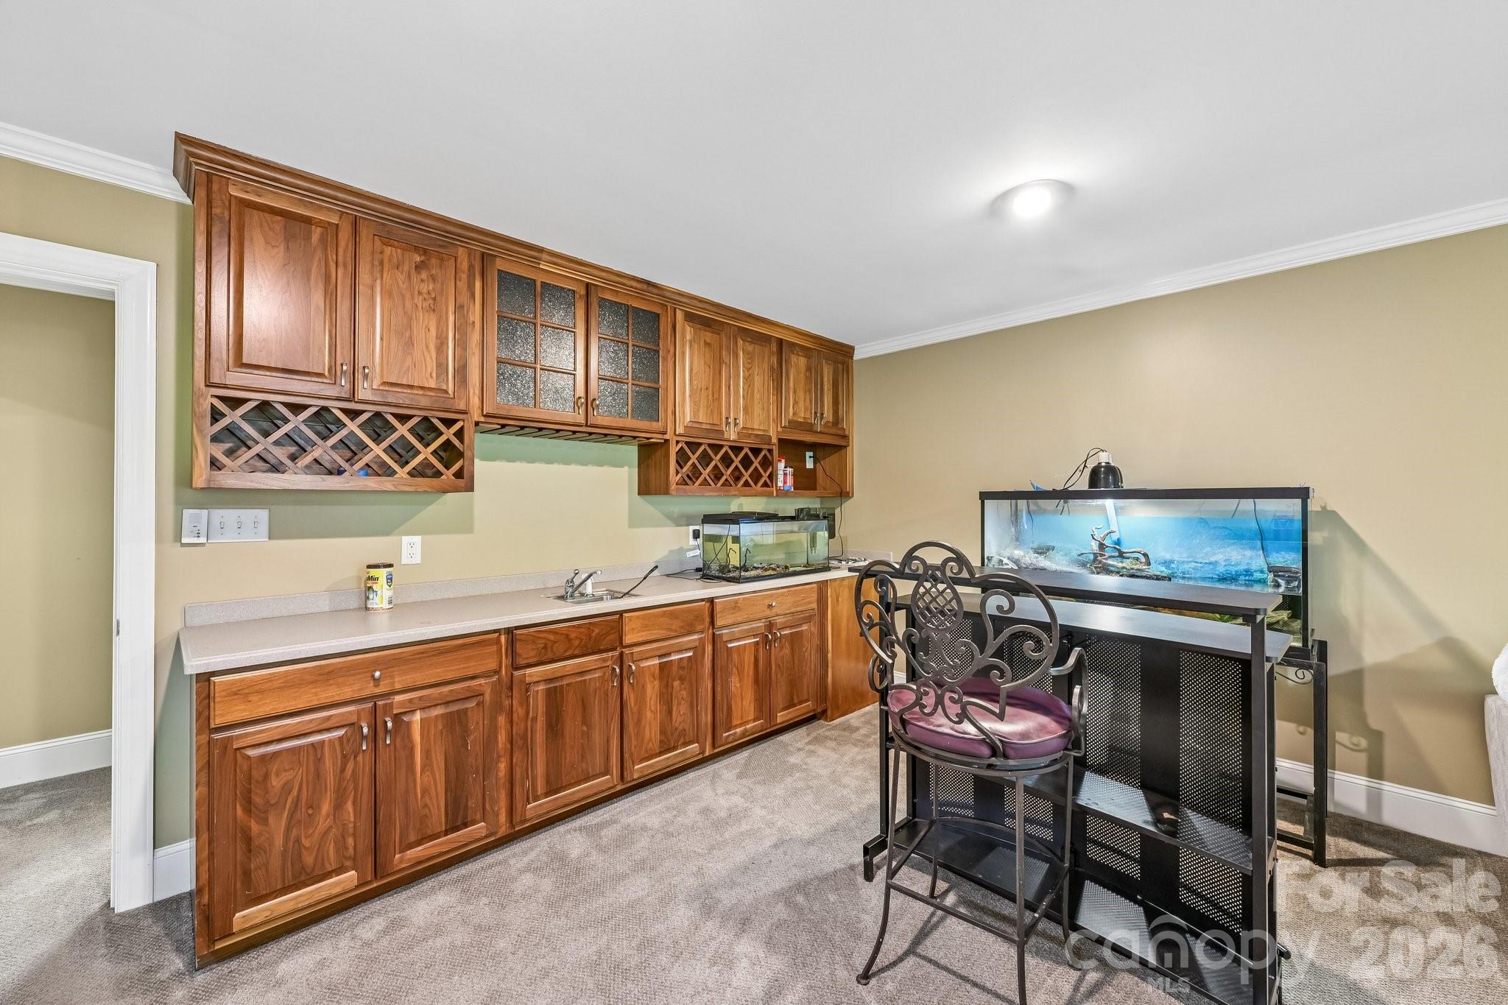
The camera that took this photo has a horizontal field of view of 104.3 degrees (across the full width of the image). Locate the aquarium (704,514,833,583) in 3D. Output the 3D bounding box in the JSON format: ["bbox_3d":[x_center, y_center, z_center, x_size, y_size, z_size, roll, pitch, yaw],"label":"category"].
[{"bbox_3d":[0.087,0.245,3.410,0.762,0.350,0.317,0,0,-45],"label":"aquarium"}]

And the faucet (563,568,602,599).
[{"bbox_3d":[-0.755,0.358,2.590,0.180,0.123,0.065,0,0,-45],"label":"faucet"}]

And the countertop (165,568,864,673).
[{"bbox_3d":[-0.471,0.440,3.021,3.540,0.040,0.642,0,0,-45],"label":"countertop"}]

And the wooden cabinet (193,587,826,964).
[{"bbox_3d":[-0.739,0.896,2.768,2.756,0.876,0.625,0,0,-45],"label":"wooden cabinet"}]

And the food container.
[{"bbox_3d":[-1.471,0.333,2.304,0.092,0.175,0.092,0,0,-33],"label":"food container"}]

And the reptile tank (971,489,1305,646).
[{"bbox_3d":[1.796,0.265,2.799,0.470,0.640,1.258,0,0,-45],"label":"reptile tank"}]

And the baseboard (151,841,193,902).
[{"bbox_3d":[-1.963,1.249,1.984,0.090,0.170,0.018,0,0,-45],"label":"baseboard"}]

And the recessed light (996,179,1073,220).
[{"bbox_3d":[1.016,-1.081,2.150,0.265,0.050,0.265,0,0,-45],"label":"recessed light"}]

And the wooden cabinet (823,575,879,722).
[{"bbox_3d":[0.504,0.896,4.012,0.740,0.876,0.605,0,0,-45],"label":"wooden cabinet"}]

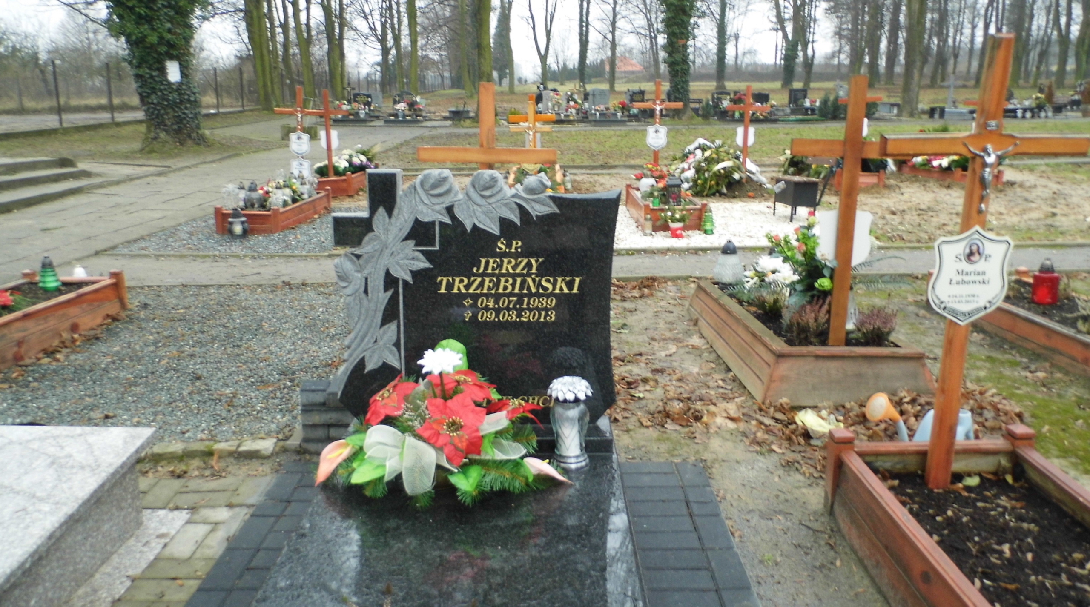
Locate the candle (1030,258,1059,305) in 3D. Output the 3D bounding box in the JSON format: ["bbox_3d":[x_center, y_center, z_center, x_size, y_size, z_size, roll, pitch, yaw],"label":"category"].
[{"bbox_3d":[2.862,-0.129,4.500,0.135,0.262,0.135,-1,14,1],"label":"candle"}]

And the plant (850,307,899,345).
[{"bbox_3d":[1.647,0.103,3.938,0.220,0.180,0.200,0,14,0],"label":"plant"}]

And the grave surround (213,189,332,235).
[{"bbox_3d":[-2.933,-1.027,8.647,0.660,0.280,1.650,0,14,4],"label":"grave surround"}]

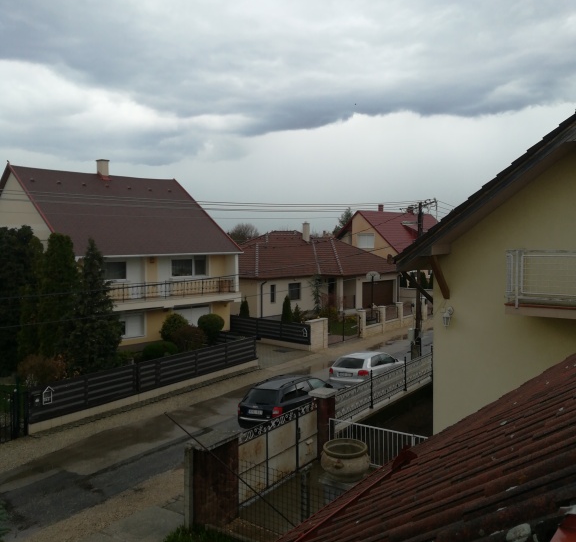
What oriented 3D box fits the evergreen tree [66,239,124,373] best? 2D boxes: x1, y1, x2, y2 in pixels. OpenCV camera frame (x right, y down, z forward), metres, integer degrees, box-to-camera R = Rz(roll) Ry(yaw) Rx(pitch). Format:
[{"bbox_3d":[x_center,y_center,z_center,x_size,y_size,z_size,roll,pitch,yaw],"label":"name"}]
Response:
[{"bbox_3d":[-7.687,1.775,22.914,2.250,6.050,2.250,-1,3,-19],"label":"evergreen tree"}]

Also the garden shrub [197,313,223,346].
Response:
[{"bbox_3d":[-4.459,3.348,33.404,1.550,1.840,1.550,0,3,-8],"label":"garden shrub"}]

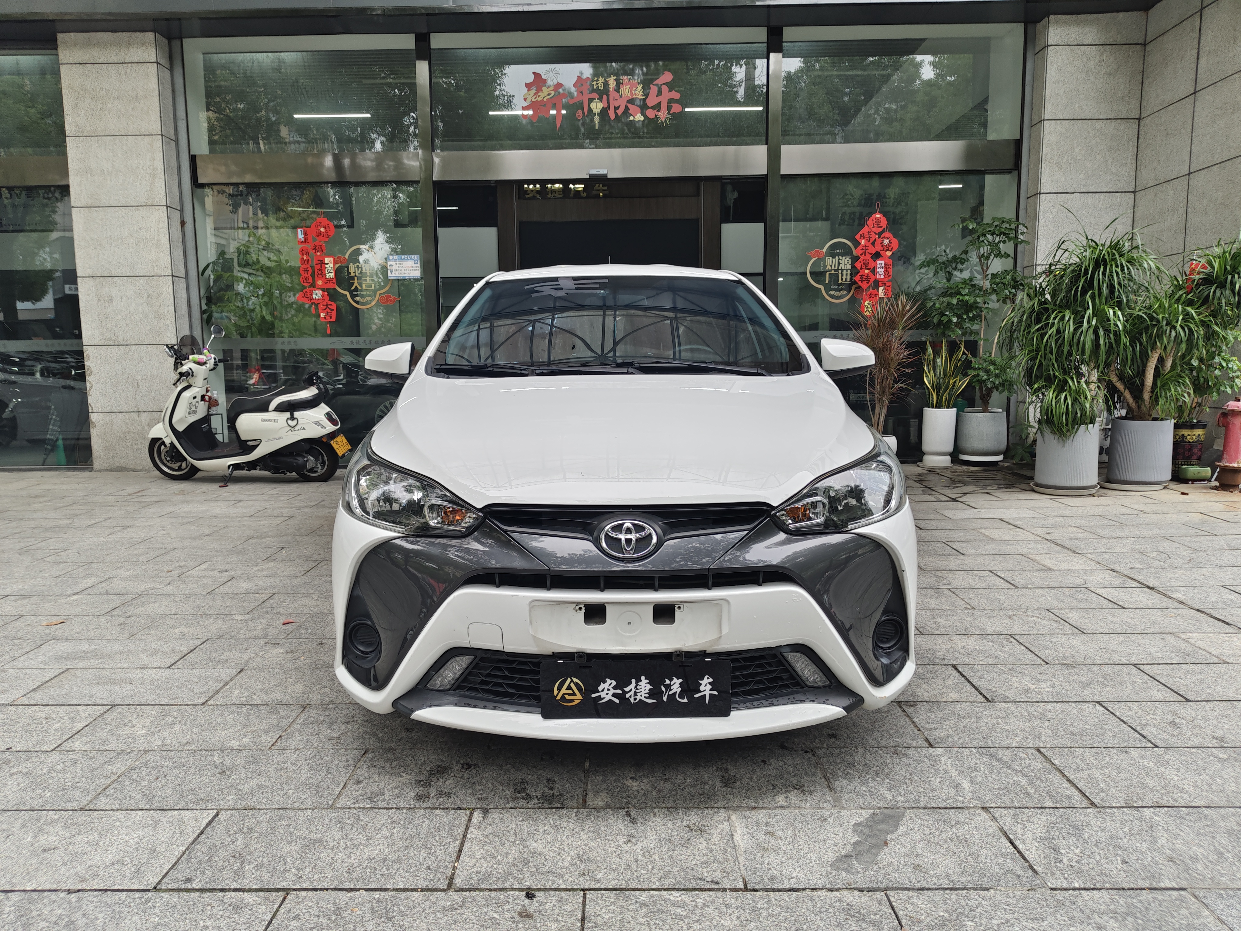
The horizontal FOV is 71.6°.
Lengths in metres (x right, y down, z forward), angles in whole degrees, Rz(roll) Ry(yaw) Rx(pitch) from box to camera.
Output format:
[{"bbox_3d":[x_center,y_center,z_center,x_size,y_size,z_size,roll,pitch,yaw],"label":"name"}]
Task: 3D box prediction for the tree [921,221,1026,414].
[{"bbox_3d":[3.081,-1.322,7.512,0.970,1.720,0.850,0,8,0],"label":"tree"}]

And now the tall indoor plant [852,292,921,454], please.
[{"bbox_3d":[2.325,-0.730,7.503,0.630,1.550,0.600,0,8,0],"label":"tall indoor plant"}]

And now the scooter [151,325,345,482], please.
[{"bbox_3d":[-3.103,-0.500,7.126,1.780,1.260,0.740,1,8,7],"label":"scooter"}]

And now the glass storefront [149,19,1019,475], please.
[{"bbox_3d":[-0.142,-1.881,7.694,7.400,3.800,0.280,-1,8,-1],"label":"glass storefront"}]

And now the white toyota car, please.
[{"bbox_3d":[-0.016,-0.201,4.041,1.750,1.480,4.160,-1,8,-1],"label":"white toyota car"}]

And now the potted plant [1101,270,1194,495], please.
[{"bbox_3d":[4.096,-0.657,6.677,0.800,1.610,0.780,0,8,0],"label":"potted plant"}]

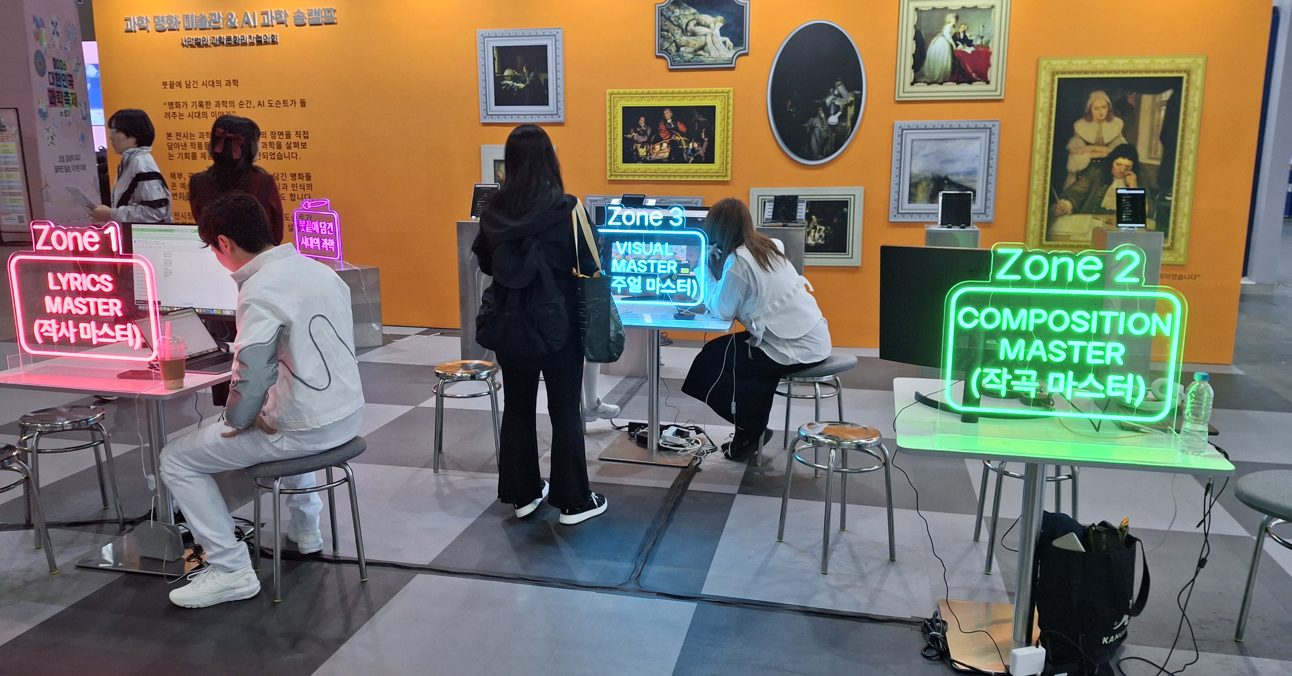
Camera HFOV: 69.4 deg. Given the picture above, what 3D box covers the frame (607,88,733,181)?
[{"bbox_3d":[0.186,-1.588,7.316,0.989,0.692,0.040,3,11,13],"label":"frame"}]

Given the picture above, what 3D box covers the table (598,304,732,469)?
[{"bbox_3d":[0.046,0.218,4.547,0.790,0.717,0.790,3,12,13],"label":"table"}]

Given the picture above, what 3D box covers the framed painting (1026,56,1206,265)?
[{"bbox_3d":[3.317,-1.241,6.641,1.071,1.441,0.040,3,11,13],"label":"framed painting"}]

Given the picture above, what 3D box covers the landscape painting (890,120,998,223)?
[{"bbox_3d":[2.205,-1.226,6.907,0.741,0.737,0.040,3,11,13],"label":"landscape painting"}]

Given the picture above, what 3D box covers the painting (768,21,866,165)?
[{"bbox_3d":[1.243,-1.774,6.787,0.710,1.022,0.030,3,12,13],"label":"painting"}]

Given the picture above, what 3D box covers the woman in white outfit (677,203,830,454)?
[{"bbox_3d":[0.509,-0.023,4.411,0.700,1.245,0.520,6,13,27],"label":"woman in white outfit"}]

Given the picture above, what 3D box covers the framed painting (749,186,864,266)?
[{"bbox_3d":[1.194,-0.829,6.989,0.834,0.585,0.030,3,12,13],"label":"framed painting"}]

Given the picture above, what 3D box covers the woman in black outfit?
[{"bbox_3d":[-0.372,-0.044,3.715,0.510,1.560,0.410,4,11,20],"label":"woman in black outfit"}]

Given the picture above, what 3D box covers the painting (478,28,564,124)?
[{"bbox_3d":[-0.995,-2.101,7.498,0.717,0.725,0.040,3,11,13],"label":"painting"}]

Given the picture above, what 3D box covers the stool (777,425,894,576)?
[{"bbox_3d":[0.708,0.573,3.450,0.330,0.455,0.330,-5,12,-23],"label":"stool"}]

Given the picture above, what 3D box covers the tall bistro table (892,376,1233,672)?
[{"bbox_3d":[1.126,0.578,2.760,0.785,0.717,0.785,3,12,13],"label":"tall bistro table"}]

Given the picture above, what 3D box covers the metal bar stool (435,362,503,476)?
[{"bbox_3d":[-0.852,0.368,4.461,0.330,0.455,0.330,-2,11,-8],"label":"metal bar stool"}]

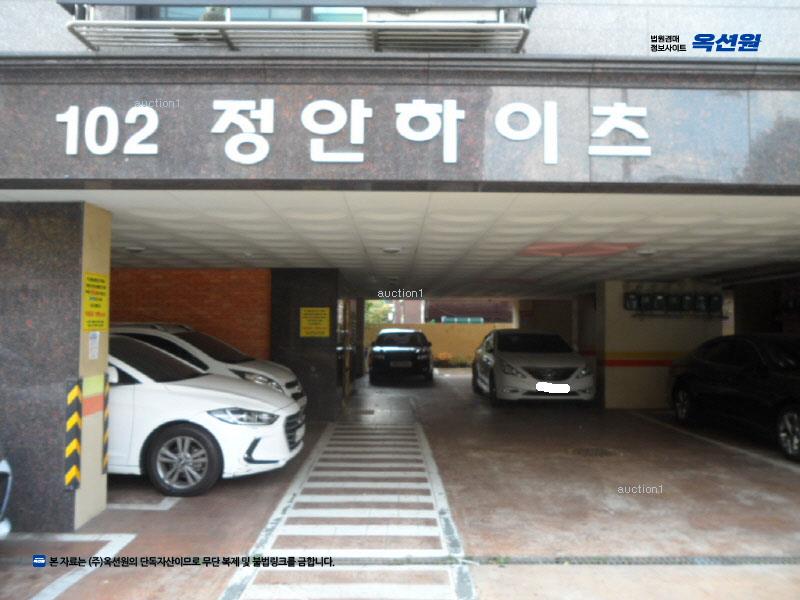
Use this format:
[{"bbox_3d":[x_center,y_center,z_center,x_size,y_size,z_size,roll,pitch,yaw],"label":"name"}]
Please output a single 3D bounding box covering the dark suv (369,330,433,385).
[{"bbox_3d":[0.025,1.577,18.624,1.750,1.450,4.550,0,-3,0],"label":"dark suv"}]

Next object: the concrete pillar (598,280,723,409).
[{"bbox_3d":[4.904,0.847,11.860,2.191,2.386,0.500,0,-3,0],"label":"concrete pillar"}]

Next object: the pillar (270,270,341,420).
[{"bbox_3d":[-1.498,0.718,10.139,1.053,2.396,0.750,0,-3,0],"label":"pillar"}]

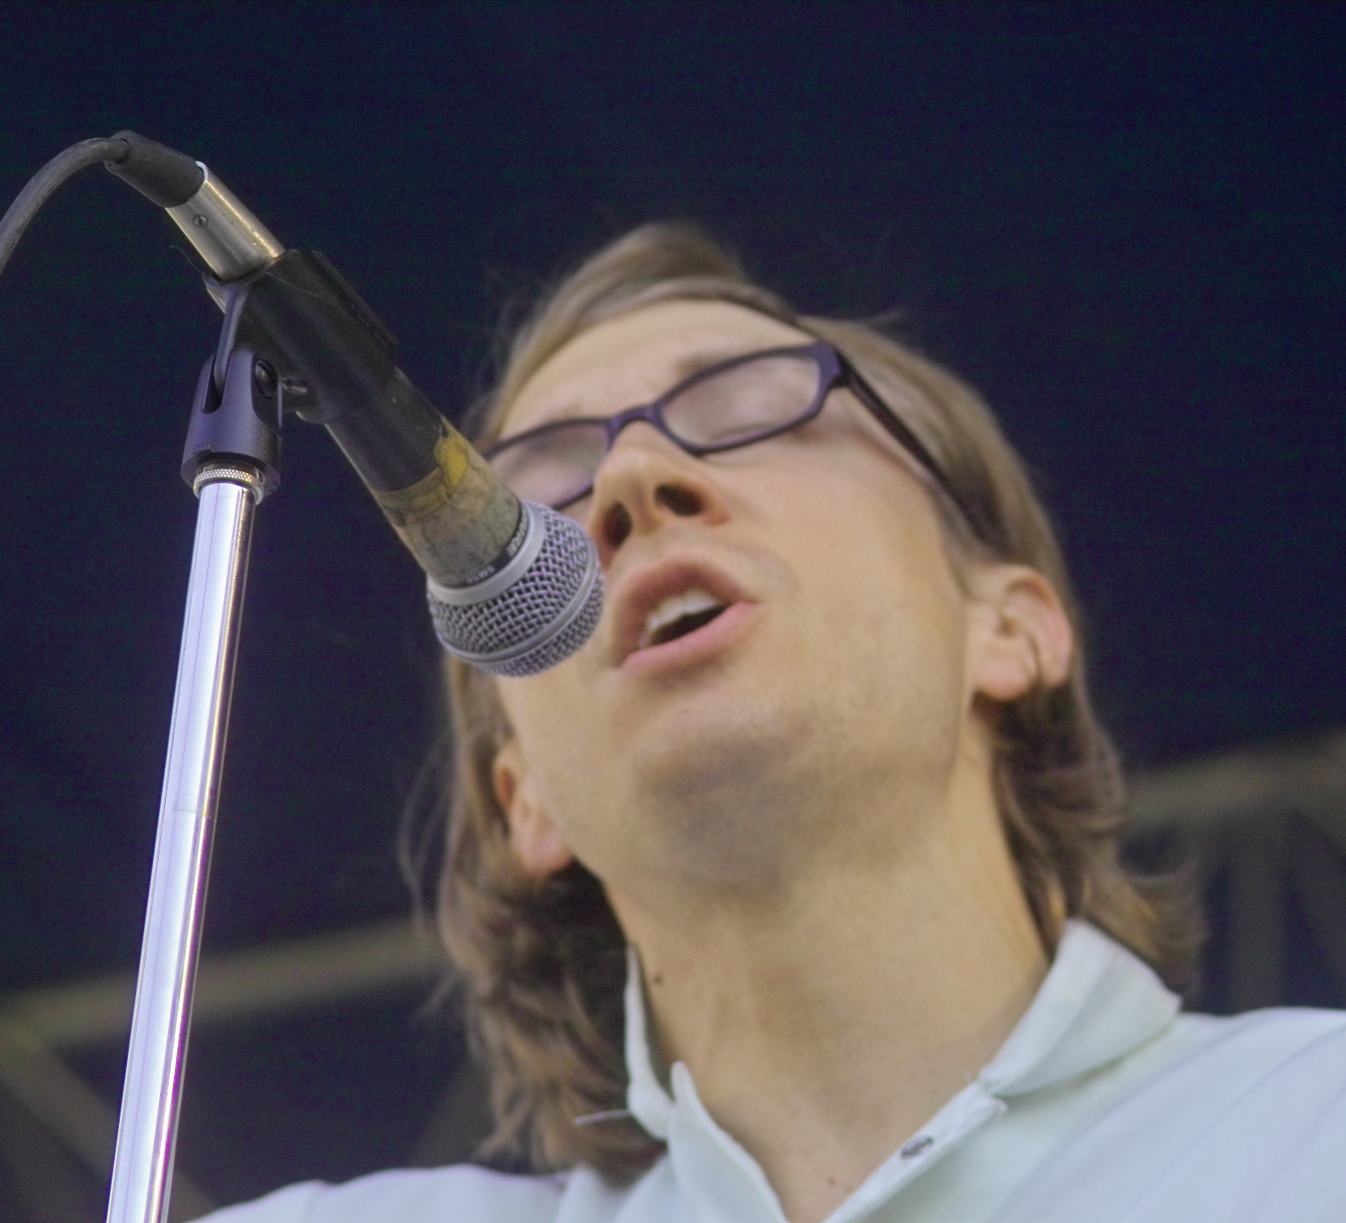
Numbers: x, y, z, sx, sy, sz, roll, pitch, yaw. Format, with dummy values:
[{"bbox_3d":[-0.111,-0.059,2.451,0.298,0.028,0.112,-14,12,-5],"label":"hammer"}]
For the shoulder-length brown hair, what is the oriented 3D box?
[{"bbox_3d":[0.033,0.026,2.700,0.215,0.250,0.200,-21,-46,9],"label":"shoulder-length brown hair"}]

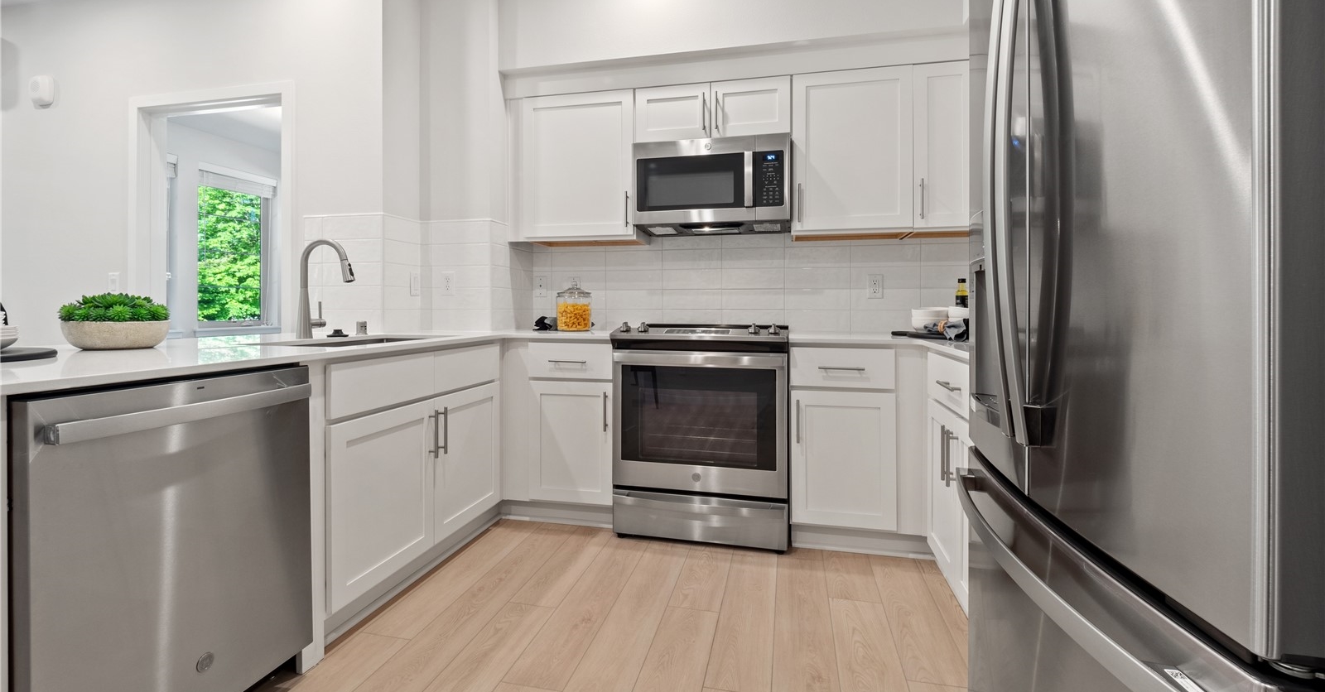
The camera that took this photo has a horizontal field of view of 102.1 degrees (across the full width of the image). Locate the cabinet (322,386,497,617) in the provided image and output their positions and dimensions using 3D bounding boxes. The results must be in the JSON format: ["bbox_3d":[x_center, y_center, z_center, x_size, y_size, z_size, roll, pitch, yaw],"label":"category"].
[{"bbox_3d":[-1.105,0.481,2.077,0.520,0.575,0.930,1,3,13],"label":"cabinet"}]

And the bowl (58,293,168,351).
[{"bbox_3d":[-1.722,-0.075,1.680,0.250,0.170,0.250,1,3,13],"label":"bowl"}]

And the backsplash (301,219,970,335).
[{"bbox_3d":[-0.049,-0.333,2.624,3.360,0.560,0.780,1,3,13],"label":"backsplash"}]

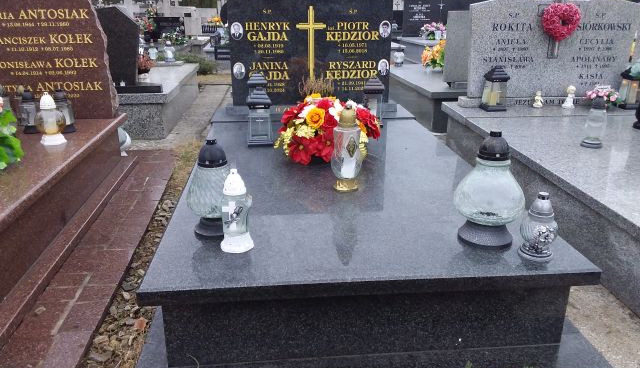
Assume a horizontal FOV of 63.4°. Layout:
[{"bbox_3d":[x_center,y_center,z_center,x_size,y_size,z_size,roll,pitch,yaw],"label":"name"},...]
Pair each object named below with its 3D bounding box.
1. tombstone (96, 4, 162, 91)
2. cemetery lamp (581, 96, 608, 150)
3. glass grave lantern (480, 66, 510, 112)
[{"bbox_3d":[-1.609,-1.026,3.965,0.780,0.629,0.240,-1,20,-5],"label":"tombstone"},{"bbox_3d":[1.331,-0.303,2.502,0.112,0.229,0.112,-2,20,-5],"label":"cemetery lamp"},{"bbox_3d":[1.107,-0.601,3.273,0.133,0.266,0.133,-2,20,-5],"label":"glass grave lantern"}]

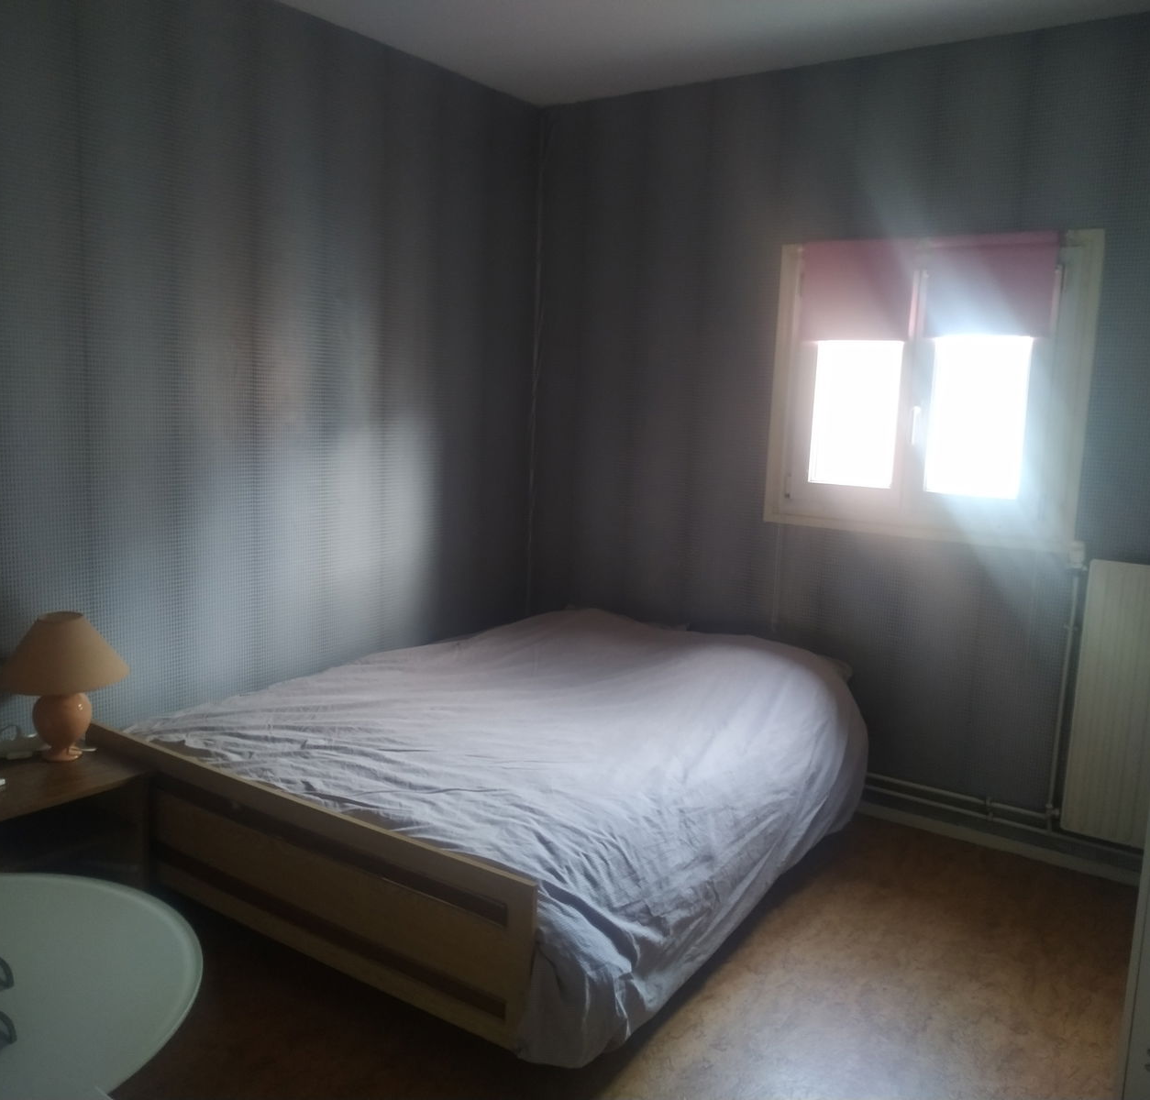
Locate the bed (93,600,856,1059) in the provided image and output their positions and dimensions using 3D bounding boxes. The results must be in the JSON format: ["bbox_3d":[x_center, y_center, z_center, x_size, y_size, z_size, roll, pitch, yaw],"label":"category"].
[{"bbox_3d":[-0.094,0.546,2.938,1.560,0.390,1.860,7,10,34],"label":"bed"}]

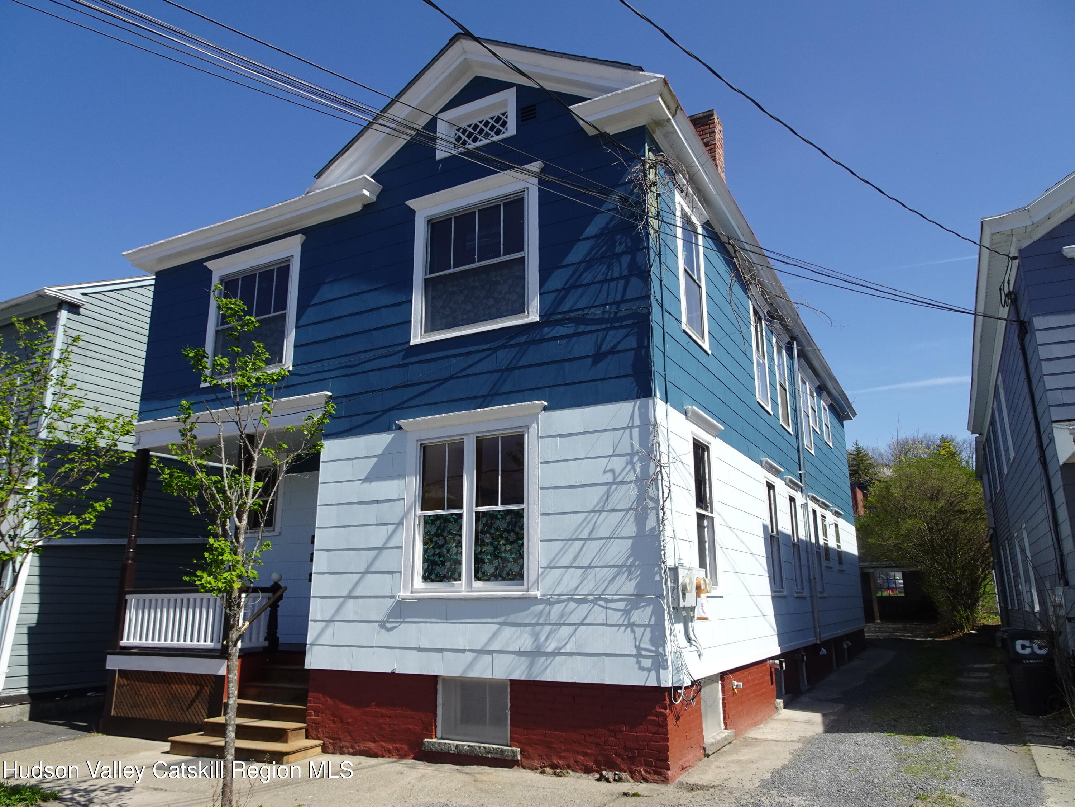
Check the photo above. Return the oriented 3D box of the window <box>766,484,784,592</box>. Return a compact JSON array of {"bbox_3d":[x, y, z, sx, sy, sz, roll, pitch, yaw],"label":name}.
[{"bbox_3d":[3.610,2.012,11.392,0.100,1.680,0.750,-8,-17,28],"label":"window"}]

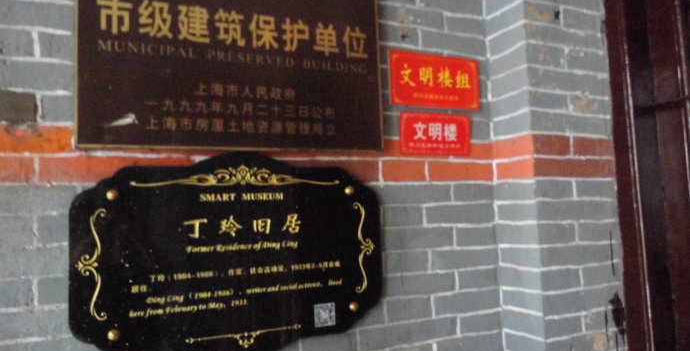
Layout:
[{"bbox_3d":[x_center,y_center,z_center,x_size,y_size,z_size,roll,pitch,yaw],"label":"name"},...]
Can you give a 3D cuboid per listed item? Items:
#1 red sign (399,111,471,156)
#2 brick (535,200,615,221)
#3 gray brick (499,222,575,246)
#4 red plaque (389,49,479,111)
[{"bbox_3d":[0.215,-0.096,1.178,0.195,0.097,0.008,0,-5,-24],"label":"red sign"},{"bbox_3d":[0.531,0.089,1.240,0.262,0.047,0.120,0,-5,-24],"label":"brick"},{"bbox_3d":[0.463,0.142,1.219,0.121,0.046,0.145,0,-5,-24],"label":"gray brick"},{"bbox_3d":[0.217,-0.222,1.189,0.250,0.126,0.008,0,-5,-24],"label":"red plaque"}]

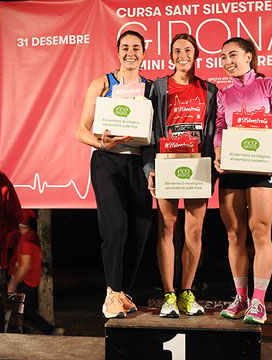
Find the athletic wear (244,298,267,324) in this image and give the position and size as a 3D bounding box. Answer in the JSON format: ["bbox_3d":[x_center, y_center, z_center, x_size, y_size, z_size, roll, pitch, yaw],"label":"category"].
[{"bbox_3d":[0.663,0.721,3.324,0.100,0.120,0.270,-2,-5,25],"label":"athletic wear"}]

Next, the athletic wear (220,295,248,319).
[{"bbox_3d":[0.586,0.734,3.501,0.100,0.120,0.270,-3,-6,36],"label":"athletic wear"}]

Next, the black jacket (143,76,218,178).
[{"bbox_3d":[0.264,-0.299,3.534,0.450,0.640,0.310,0,-4,0],"label":"black jacket"}]

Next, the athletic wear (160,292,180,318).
[{"bbox_3d":[0.194,0.739,3.557,0.100,0.120,0.270,0,-4,-4],"label":"athletic wear"}]

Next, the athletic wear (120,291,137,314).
[{"bbox_3d":[-0.075,0.753,3.737,0.100,0.120,0.270,3,-5,-30],"label":"athletic wear"}]

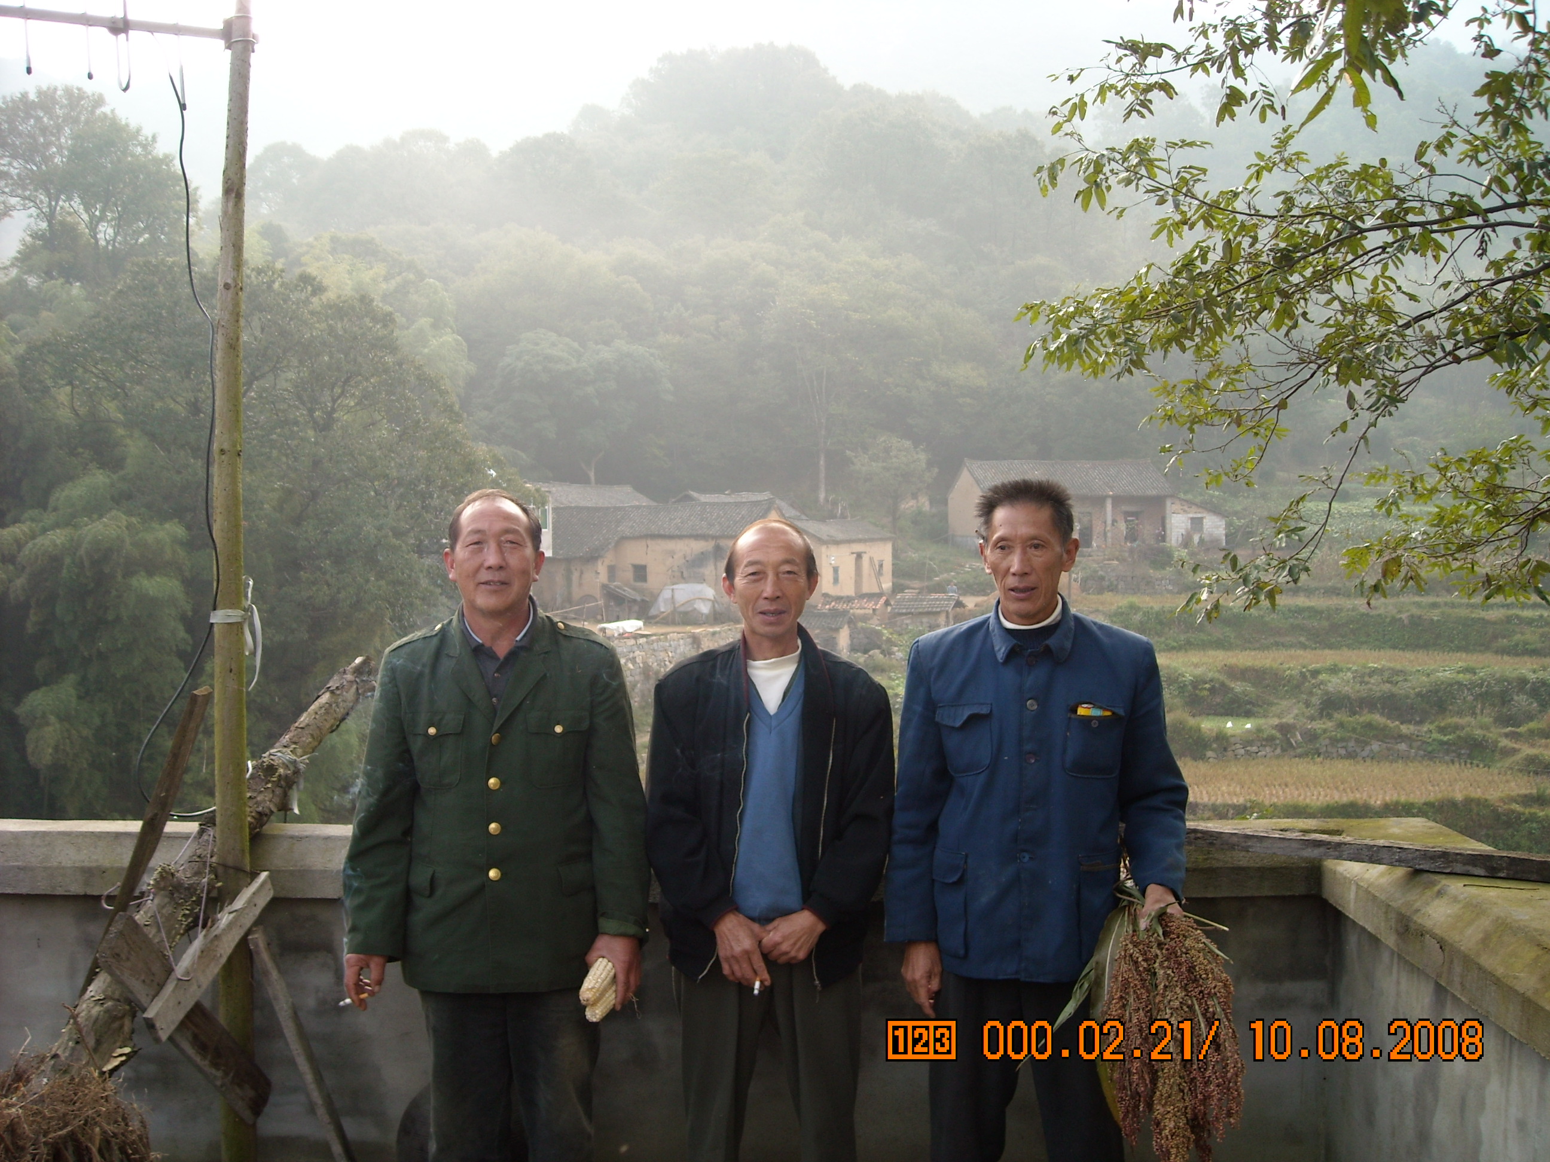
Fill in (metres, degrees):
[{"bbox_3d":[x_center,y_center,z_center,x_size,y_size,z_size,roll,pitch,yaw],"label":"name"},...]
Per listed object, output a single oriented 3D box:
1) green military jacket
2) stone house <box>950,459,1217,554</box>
[{"bbox_3d":[-0.543,0.427,3.050,0.580,0.745,0.290,0,0,-6],"label":"green military jacket"},{"bbox_3d":[19.000,-4.750,96.500,15.300,5.800,7.400,0,0,-10],"label":"stone house"}]

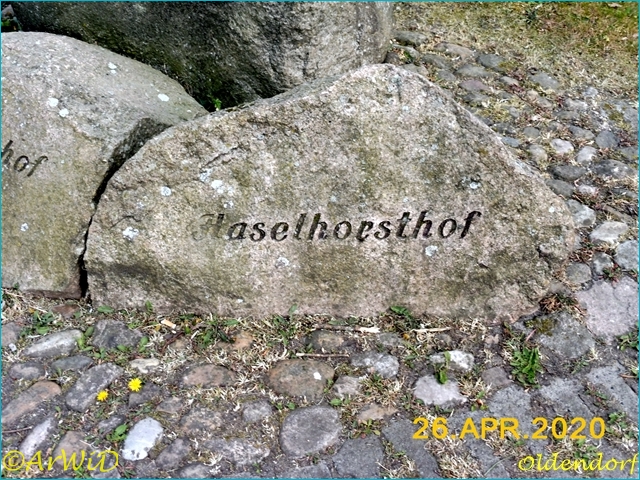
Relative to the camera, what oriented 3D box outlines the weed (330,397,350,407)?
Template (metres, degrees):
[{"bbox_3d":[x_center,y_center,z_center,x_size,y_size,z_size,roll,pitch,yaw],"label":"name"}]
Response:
[{"bbox_3d":[0.040,0.315,1.697,0.039,0.013,0.022,0,38,0],"label":"weed"}]

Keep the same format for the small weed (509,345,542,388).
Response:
[{"bbox_3d":[0.416,0.255,1.751,0.062,0.042,0.066,0,38,0],"label":"small weed"}]

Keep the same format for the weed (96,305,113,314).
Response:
[{"bbox_3d":[-0.470,0.152,1.905,0.039,0.014,0.024,0,38,0],"label":"weed"}]

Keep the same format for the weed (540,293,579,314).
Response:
[{"bbox_3d":[0.526,0.140,1.910,0.080,0.028,0.045,0,38,0],"label":"weed"}]

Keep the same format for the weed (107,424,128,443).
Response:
[{"bbox_3d":[-0.380,0.363,1.631,0.041,0.020,0.034,0,38,0],"label":"weed"}]

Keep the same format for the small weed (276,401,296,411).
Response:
[{"bbox_3d":[-0.067,0.322,1.689,0.043,0.013,0.022,0,38,0],"label":"small weed"}]

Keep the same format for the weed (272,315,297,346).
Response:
[{"bbox_3d":[-0.075,0.191,1.830,0.051,0.046,0.050,0,38,0],"label":"weed"}]

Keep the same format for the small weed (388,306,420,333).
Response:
[{"bbox_3d":[0.181,0.171,1.864,0.066,0.036,0.046,0,38,0],"label":"small weed"}]

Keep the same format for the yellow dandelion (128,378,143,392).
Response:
[{"bbox_3d":[-0.361,0.285,1.703,0.027,0.014,0.027,0,38,0],"label":"yellow dandelion"}]

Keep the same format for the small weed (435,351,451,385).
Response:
[{"bbox_3d":[0.246,0.256,1.746,0.032,0.046,0.046,0,38,0],"label":"small weed"}]

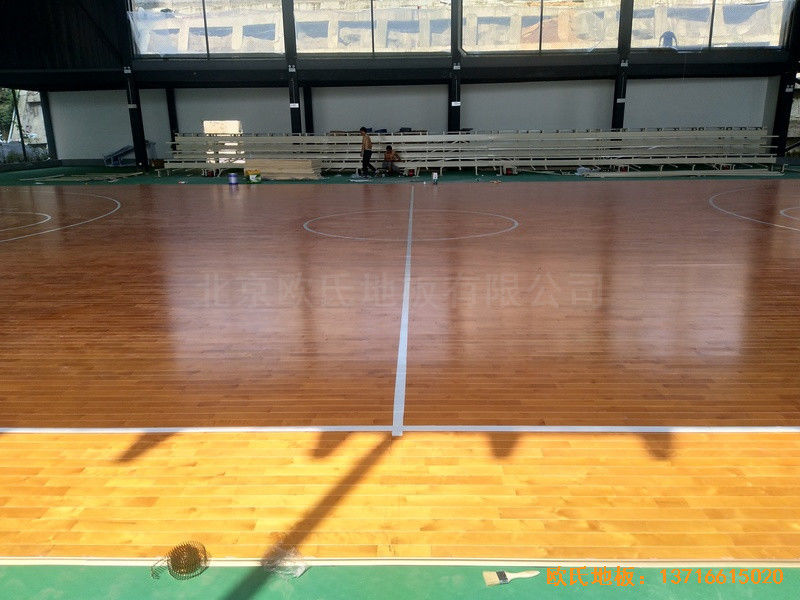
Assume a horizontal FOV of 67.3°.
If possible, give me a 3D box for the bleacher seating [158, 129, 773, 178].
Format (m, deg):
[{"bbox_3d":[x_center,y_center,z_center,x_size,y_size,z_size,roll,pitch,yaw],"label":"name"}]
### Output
[{"bbox_3d":[2.483,-5.520,22.498,22.550,1.600,2.000,0,15,2],"label":"bleacher seating"}]

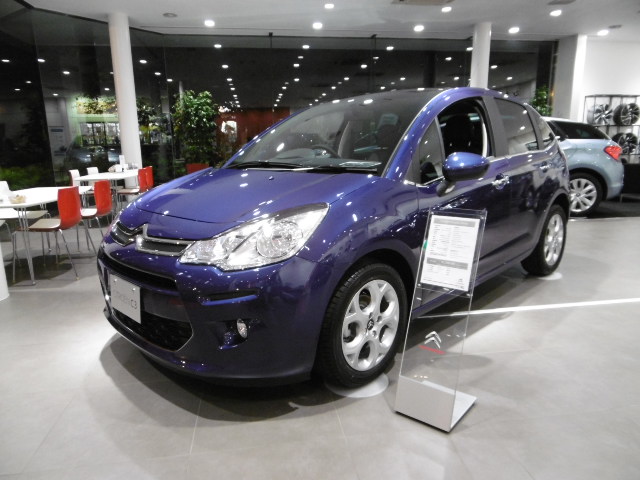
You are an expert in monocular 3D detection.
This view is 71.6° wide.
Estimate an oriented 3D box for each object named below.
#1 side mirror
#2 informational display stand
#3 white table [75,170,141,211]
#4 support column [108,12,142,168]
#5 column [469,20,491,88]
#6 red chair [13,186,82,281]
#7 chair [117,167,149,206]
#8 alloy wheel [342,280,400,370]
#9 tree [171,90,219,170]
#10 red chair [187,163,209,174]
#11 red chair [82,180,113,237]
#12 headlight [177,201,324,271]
[{"bbox_3d":[0.745,-0.347,2.324,0.170,0.215,0.235,-13,16,-43],"label":"side mirror"},{"bbox_3d":[0.506,0.316,1.873,0.246,0.845,0.304,8,15,37],"label":"informational display stand"},{"bbox_3d":[-3.057,-0.624,6.691,0.740,0.720,1.700,-2,12,-5],"label":"white table"},{"bbox_3d":[-3.519,-2.311,8.172,0.330,3.404,0.330,-1,12,0],"label":"support column"},{"bbox_3d":[3.218,-2.584,9.093,0.330,3.404,0.330,-1,12,0],"label":"column"},{"bbox_3d":[-2.502,-0.077,4.181,0.560,0.800,0.510,-2,12,-6],"label":"red chair"},{"bbox_3d":[-3.108,-0.764,7.539,0.550,0.800,0.500,-2,12,-2],"label":"chair"},{"bbox_3d":[0.197,0.386,2.099,0.160,0.432,0.432,11,17,42],"label":"alloy wheel"},{"bbox_3d":[-2.615,-1.968,9.486,0.980,2.340,0.950,-4,12,-14],"label":"tree"},{"bbox_3d":[-2.312,-1.050,8.463,0.450,0.790,0.500,-1,12,0],"label":"red chair"},{"bbox_3d":[-2.626,-0.250,5.023,0.550,0.800,0.500,-2,12,-3],"label":"red chair"},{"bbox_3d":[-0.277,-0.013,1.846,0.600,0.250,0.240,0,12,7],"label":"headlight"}]

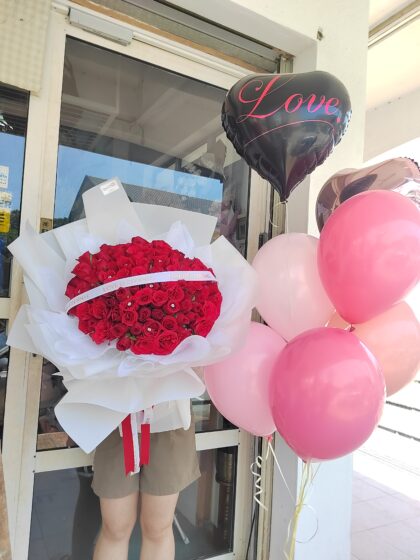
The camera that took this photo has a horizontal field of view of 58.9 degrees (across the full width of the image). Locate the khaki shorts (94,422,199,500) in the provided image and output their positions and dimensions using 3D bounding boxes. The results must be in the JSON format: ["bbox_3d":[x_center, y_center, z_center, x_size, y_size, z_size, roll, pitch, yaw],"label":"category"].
[{"bbox_3d":[-0.222,0.530,1.270,0.375,0.350,0.250,3,-2,-5],"label":"khaki shorts"}]

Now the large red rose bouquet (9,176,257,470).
[{"bbox_3d":[-0.210,0.125,1.030,0.670,0.790,0.400,3,-2,-7],"label":"large red rose bouquet"}]

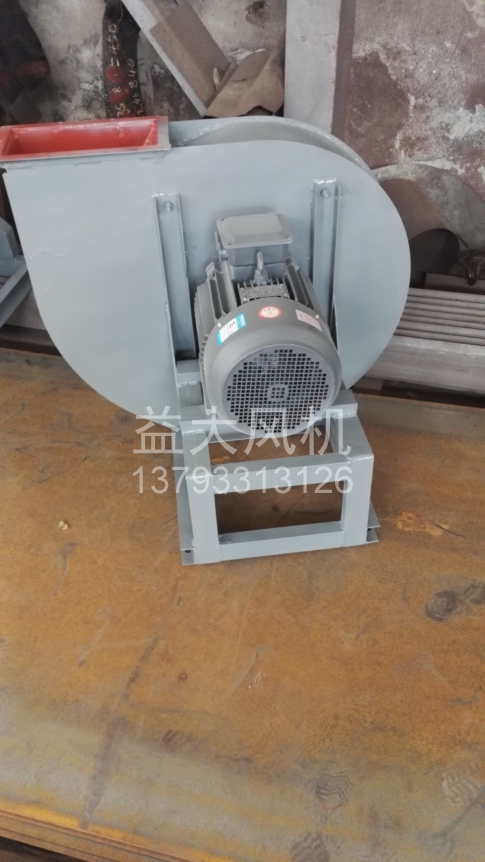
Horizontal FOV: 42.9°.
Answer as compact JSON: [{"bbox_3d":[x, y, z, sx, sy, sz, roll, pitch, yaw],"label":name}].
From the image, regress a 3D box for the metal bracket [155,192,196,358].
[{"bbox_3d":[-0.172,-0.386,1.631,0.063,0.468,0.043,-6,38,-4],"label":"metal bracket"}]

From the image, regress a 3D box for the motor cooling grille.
[{"bbox_3d":[0.075,-0.090,1.337,0.237,0.237,0.029,-6,38,-4],"label":"motor cooling grille"}]

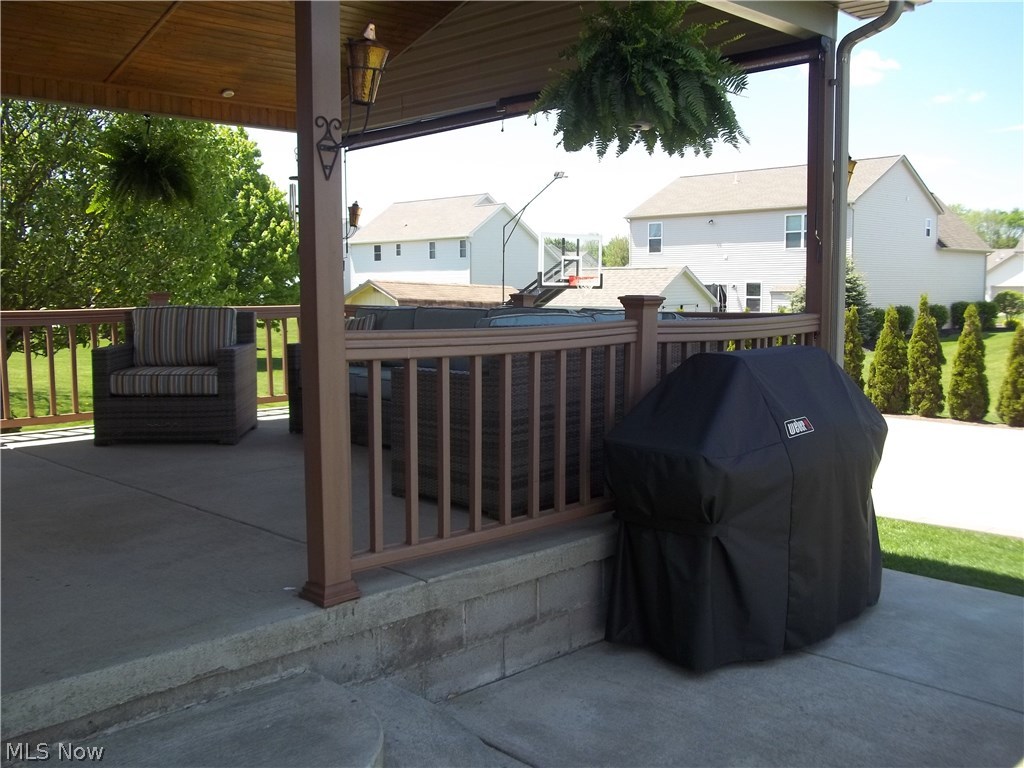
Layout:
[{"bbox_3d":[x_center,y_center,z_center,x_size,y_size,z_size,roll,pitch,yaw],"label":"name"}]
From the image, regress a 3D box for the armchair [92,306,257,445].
[{"bbox_3d":[-2.366,-0.068,6.767,0.947,0.900,0.840,-1,5,-3],"label":"armchair"}]

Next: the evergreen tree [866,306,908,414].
[{"bbox_3d":[6.878,-0.451,17.263,0.752,1.955,0.752,-6,7,-45],"label":"evergreen tree"}]

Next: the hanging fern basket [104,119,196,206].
[{"bbox_3d":[-2.797,-1.714,7.324,0.712,0.665,0.712,-6,7,-45],"label":"hanging fern basket"}]

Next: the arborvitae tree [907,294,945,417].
[{"bbox_3d":[7.402,-0.515,16.861,0.681,2.149,0.681,-6,7,-45],"label":"arborvitae tree"}]

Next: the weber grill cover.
[{"bbox_3d":[1.123,0.476,4.361,1.494,1.212,0.582,-5,7,-41],"label":"weber grill cover"}]

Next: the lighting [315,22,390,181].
[{"bbox_3d":[-0.490,-0.866,2.921,0.136,0.442,0.286,-6,7,-45],"label":"lighting"}]

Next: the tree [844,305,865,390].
[{"bbox_3d":[6.383,-0.494,17.672,0.675,1.973,0.675,-6,7,-45],"label":"tree"}]

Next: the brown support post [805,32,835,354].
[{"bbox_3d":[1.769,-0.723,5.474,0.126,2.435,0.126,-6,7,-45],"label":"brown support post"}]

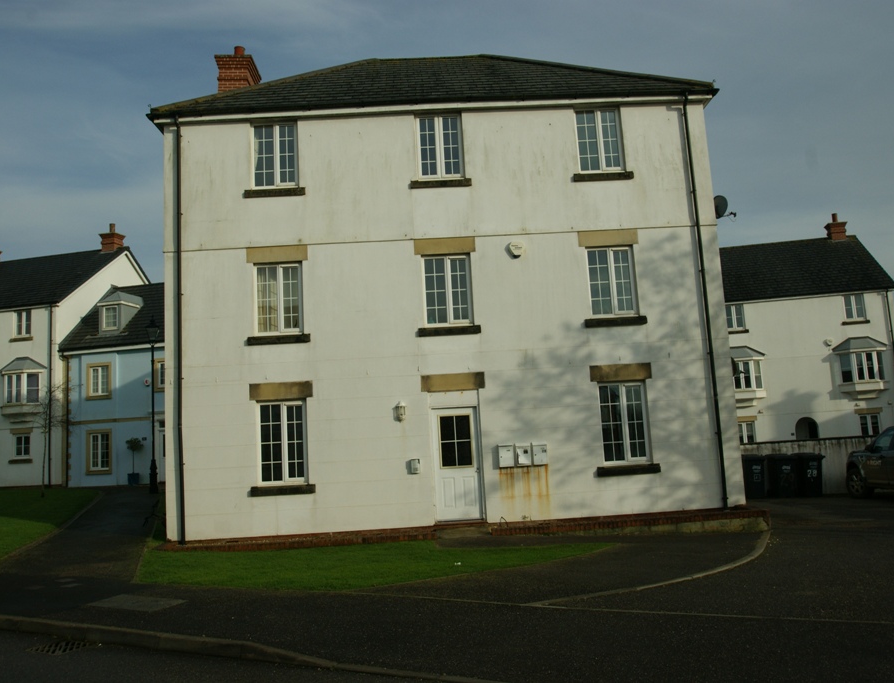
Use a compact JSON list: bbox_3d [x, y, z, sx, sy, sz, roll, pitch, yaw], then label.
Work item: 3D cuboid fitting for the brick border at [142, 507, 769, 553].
[{"bbox_3d":[0.337,3.345,13.443,10.600,0.270,0.400,-3,-8,-2],"label":"brick border"}]

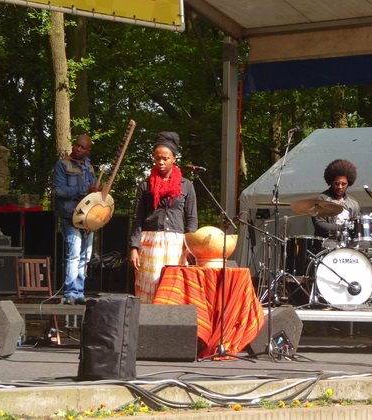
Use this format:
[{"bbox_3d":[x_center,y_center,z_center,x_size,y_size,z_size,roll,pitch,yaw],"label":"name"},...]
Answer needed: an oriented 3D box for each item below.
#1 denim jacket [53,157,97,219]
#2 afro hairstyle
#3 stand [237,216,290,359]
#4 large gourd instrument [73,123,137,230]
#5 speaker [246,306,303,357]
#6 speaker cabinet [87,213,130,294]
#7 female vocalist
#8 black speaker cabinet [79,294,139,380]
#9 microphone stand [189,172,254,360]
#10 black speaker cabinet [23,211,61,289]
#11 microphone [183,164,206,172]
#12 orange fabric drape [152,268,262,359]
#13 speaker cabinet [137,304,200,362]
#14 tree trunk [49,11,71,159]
[{"bbox_3d":[-1.103,-0.221,21.500,0.430,0.620,0.330,1,0,-30],"label":"denim jacket"},{"bbox_3d":[1.560,-0.381,22.200,0.335,0.290,0.320,1,0,-6],"label":"afro hairstyle"},{"bbox_3d":[0.633,0.621,17.400,0.460,1.160,0.480,0,0,0],"label":"stand"},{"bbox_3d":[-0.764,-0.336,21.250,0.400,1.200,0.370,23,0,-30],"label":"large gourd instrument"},{"bbox_3d":[0.757,1.038,18.900,0.520,0.455,0.620,1,0,-5],"label":"speaker"},{"bbox_3d":[-0.876,0.492,25.000,0.460,0.900,0.480,1,0,0],"label":"speaker cabinet"},{"bbox_3d":[-0.185,0.268,18.000,0.550,1.820,0.360,0,0,6],"label":"female vocalist"},{"bbox_3d":[-0.527,0.882,15.050,0.380,0.580,0.380,0,0,12],"label":"black speaker cabinet"},{"bbox_3d":[0.295,0.441,17.200,0.530,1.530,0.500,0,0,6],"label":"microphone stand"},{"bbox_3d":[-1.654,0.469,25.000,0.410,0.900,0.500,1,0,-2],"label":"black speaker cabinet"},{"bbox_3d":[0.075,-0.328,17.250,0.185,0.050,0.050,12,3,18],"label":"microphone"},{"bbox_3d":[0.191,0.833,17.750,0.890,0.740,0.620,0,0,0],"label":"orange fabric drape"},{"bbox_3d":[-0.217,1.006,17.900,0.630,0.460,0.530,1,0,0],"label":"speaker cabinet"},{"bbox_3d":[-1.682,-0.898,29.500,0.240,3.800,0.240,-2,0,0],"label":"tree trunk"}]

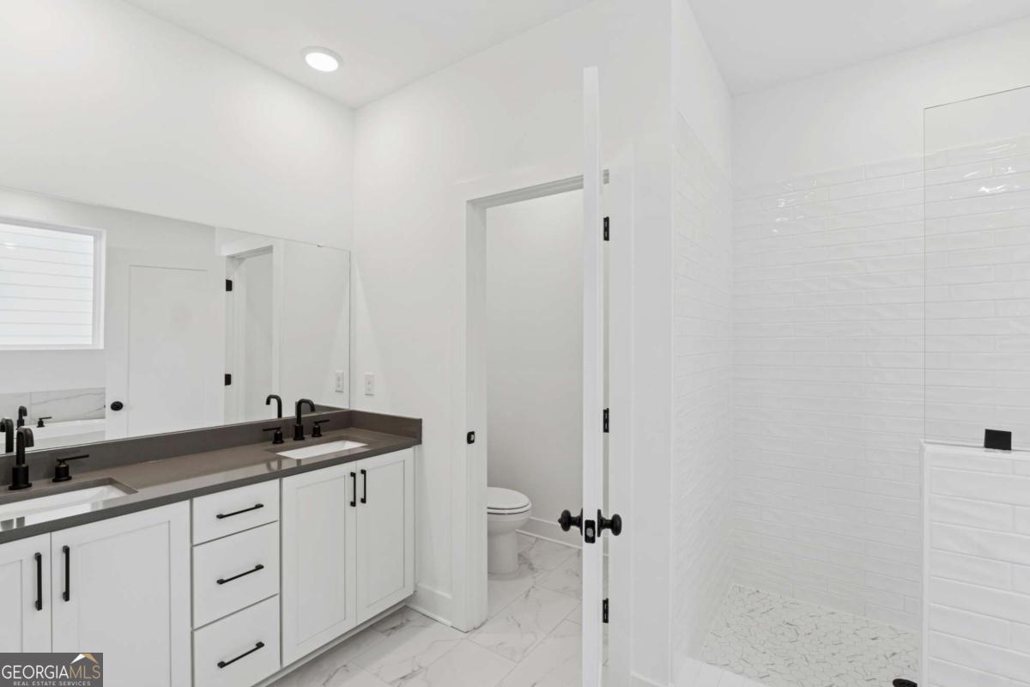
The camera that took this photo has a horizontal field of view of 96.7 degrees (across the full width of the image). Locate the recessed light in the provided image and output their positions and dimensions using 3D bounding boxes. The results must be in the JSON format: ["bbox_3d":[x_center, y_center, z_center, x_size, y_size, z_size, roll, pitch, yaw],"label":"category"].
[{"bbox_3d":[-0.925,-1.356,2.200,0.190,0.022,0.190,0,0,0],"label":"recessed light"}]

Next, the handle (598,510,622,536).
[{"bbox_3d":[0.243,0.458,1.159,0.060,0.068,0.068,0,0,12],"label":"handle"}]

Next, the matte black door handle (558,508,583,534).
[{"bbox_3d":[0.147,0.458,1.180,0.067,0.068,0.068,0,0,12],"label":"matte black door handle"}]

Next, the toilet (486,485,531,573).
[{"bbox_3d":[-0.223,1.001,2.916,0.740,0.750,0.420,0,0,35],"label":"toilet"}]

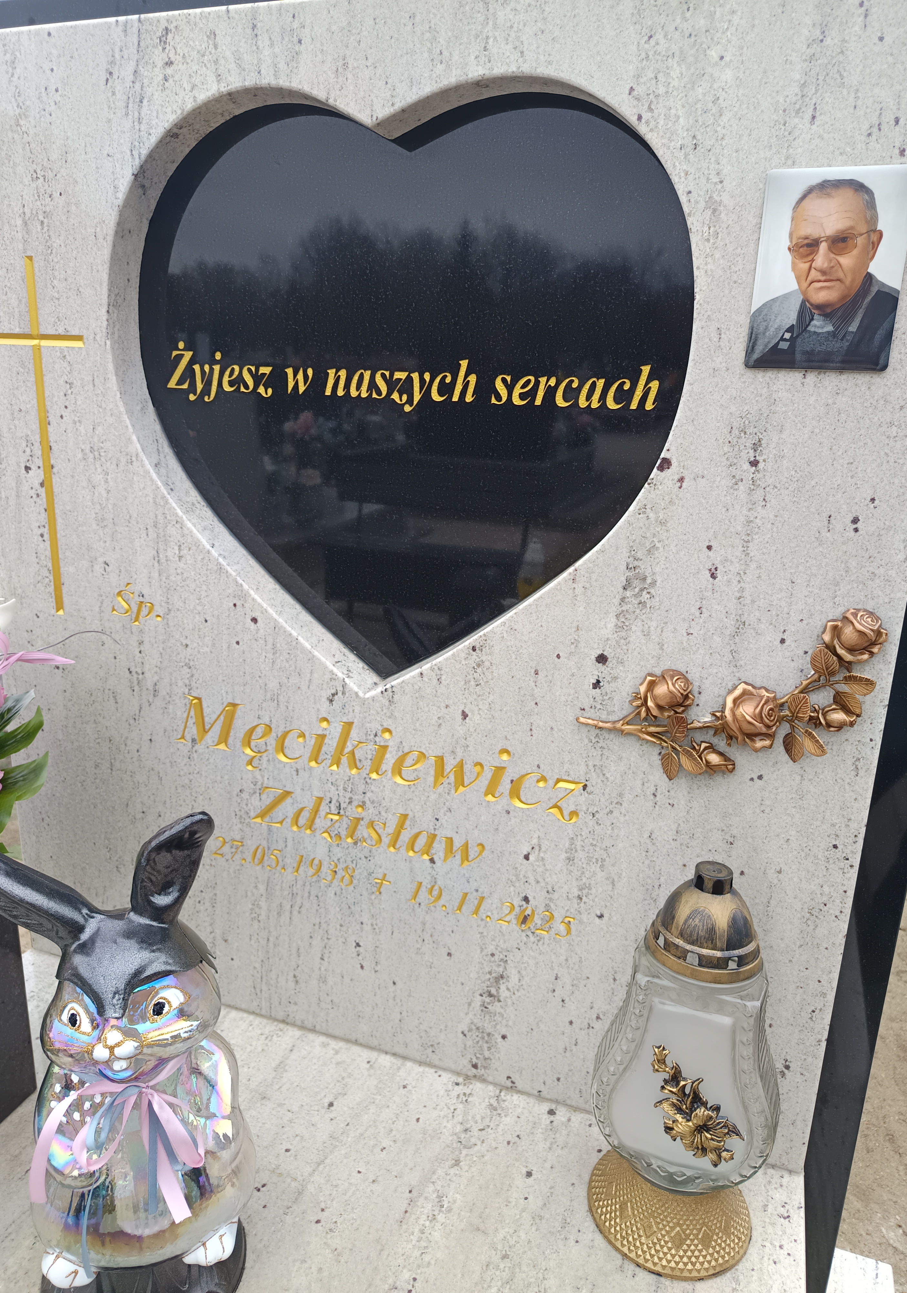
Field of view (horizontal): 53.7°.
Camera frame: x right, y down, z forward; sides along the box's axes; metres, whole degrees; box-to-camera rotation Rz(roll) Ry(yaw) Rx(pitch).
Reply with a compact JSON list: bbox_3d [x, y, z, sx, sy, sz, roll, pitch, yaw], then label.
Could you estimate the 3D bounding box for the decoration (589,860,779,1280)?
[{"bbox_3d":[0.216,0.369,0.823,0.168,0.367,0.155,8,17,21],"label":"decoration"}]

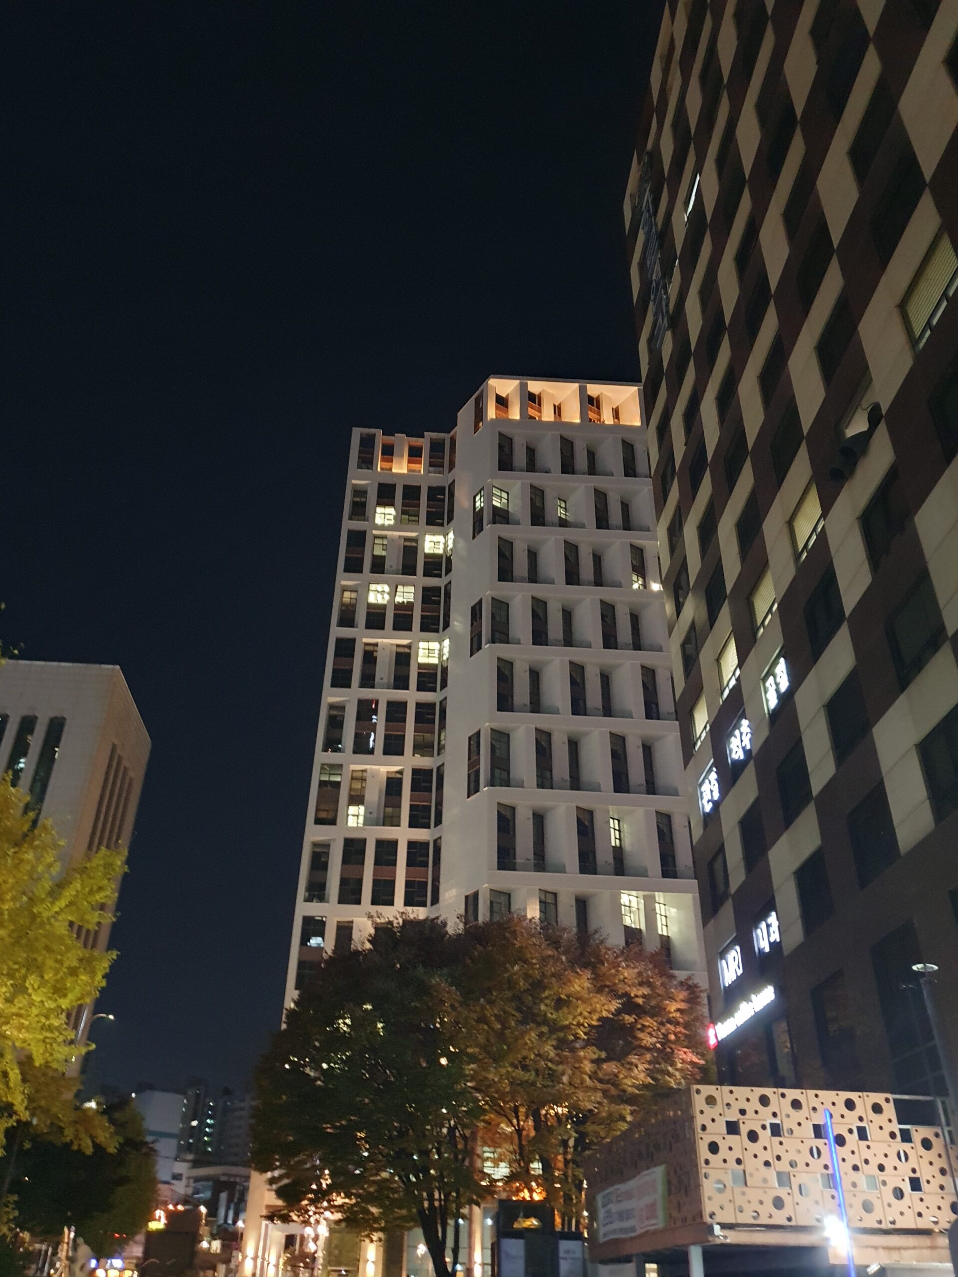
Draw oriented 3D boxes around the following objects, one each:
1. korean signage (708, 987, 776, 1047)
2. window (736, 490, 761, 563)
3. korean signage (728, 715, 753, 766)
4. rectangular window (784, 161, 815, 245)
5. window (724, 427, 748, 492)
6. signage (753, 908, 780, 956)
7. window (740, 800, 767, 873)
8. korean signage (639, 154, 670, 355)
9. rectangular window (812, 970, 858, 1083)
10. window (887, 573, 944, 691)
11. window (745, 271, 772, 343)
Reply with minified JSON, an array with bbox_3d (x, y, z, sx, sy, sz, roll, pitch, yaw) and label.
[{"bbox_3d":[9.477,14.019,35.602,0.200,0.766,8.350,3,-33,-2],"label":"korean signage"},{"bbox_3d":[10.584,-4.362,37.273,0.200,1.898,2.379,3,-33,-2],"label":"window"},{"bbox_3d":[10.180,3.950,37.173,0.150,1.314,2.559,3,-33,-2],"label":"korean signage"},{"bbox_3d":[11.297,-15.395,33.722,0.200,1.861,2.334,3,-33,-2],"label":"rectangular window"},{"bbox_3d":[10.082,-7.029,37.516,0.200,1.650,2.466,3,-33,-2],"label":"window"},{"bbox_3d":[9.463,9.758,31.590,0.200,0.997,2.205,3,-33,-2],"label":"signage"},{"bbox_3d":[10.078,7.237,35.065,0.200,1.971,2.469,3,-33,-2],"label":"window"},{"bbox_3d":[9.879,-22.163,54.858,0.400,13.495,2.787,3,-33,-2],"label":"korean signage"},{"bbox_3d":[9.668,10.558,26.083,0.200,2.429,2.331,3,-33,-2],"label":"rectangular window"},{"bbox_3d":[10.431,-0.128,22.689,0.200,1.855,2.240,3,-33,-2],"label":"window"},{"bbox_3d":[10.511,-12.378,35.649,0.200,1.750,2.240,3,-33,-2],"label":"window"}]

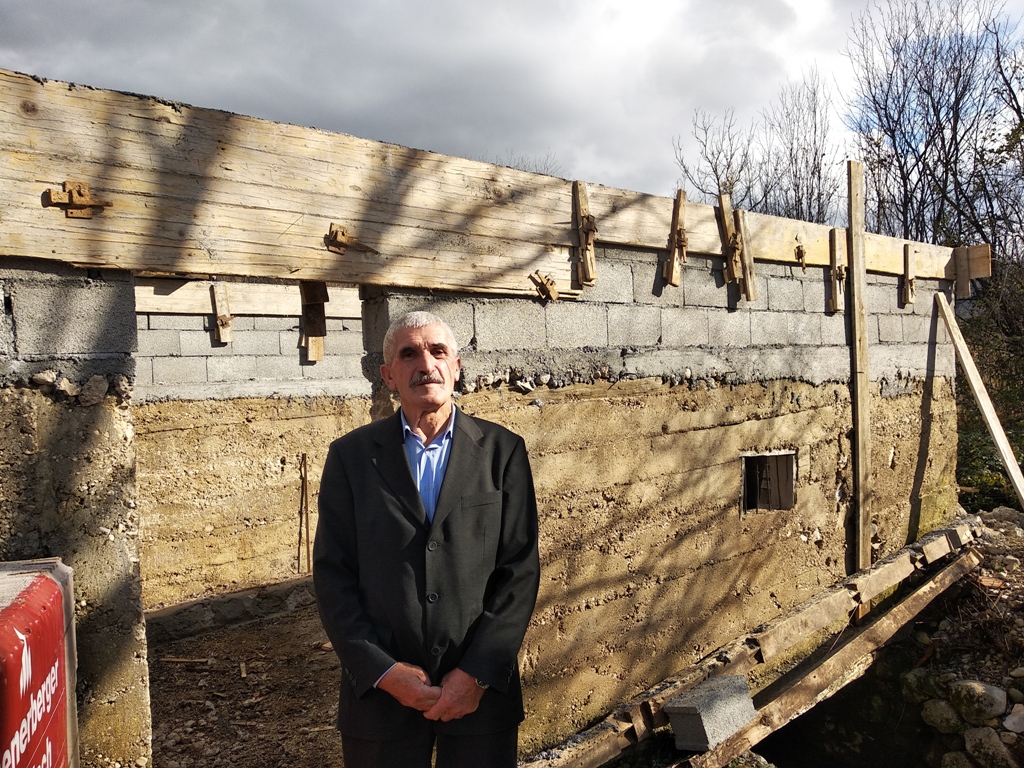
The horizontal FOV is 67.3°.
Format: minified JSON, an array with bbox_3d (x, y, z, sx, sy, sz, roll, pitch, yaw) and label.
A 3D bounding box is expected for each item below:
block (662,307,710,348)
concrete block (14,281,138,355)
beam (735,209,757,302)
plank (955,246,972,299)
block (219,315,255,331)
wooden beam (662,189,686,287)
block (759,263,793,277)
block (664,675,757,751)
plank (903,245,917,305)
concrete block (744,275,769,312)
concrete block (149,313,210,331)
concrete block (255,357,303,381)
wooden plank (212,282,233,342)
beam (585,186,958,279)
[{"bbox_3d":[0.861,-0.302,4.165,0.397,0.206,0.200,-3,2,-40],"label":"block"},{"bbox_3d":[-1.302,-0.185,2.275,0.315,0.195,0.195,-3,2,-40],"label":"concrete block"},{"bbox_3d":[1.307,-0.712,4.292,0.075,0.502,0.040,-12,6,-40],"label":"beam"},{"bbox_3d":[3.699,-0.911,6.307,0.045,0.410,0.110,-3,2,-40],"label":"plank"},{"bbox_3d":[-2.298,-0.523,6.163,0.400,0.200,0.200,-3,2,-41],"label":"block"},{"bbox_3d":[0.840,-0.749,3.956,0.065,0.490,0.040,7,-5,-40],"label":"wooden beam"},{"bbox_3d":[1.448,-0.728,4.608,0.390,0.190,0.195,-3,2,-40],"label":"block"},{"bbox_3d":[0.935,1.539,3.599,0.395,0.195,0.195,-6,-13,-43],"label":"block"},{"bbox_3d":[2.930,-0.807,5.665,0.095,0.435,0.033,5,-5,-40],"label":"plank"},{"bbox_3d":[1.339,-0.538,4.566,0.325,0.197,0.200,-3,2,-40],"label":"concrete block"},{"bbox_3d":[-2.673,-0.511,6.063,0.397,0.190,0.197,-3,0,-40],"label":"concrete block"},{"bbox_3d":[-2.026,-0.139,6.591,0.397,0.197,0.197,-3,0,-40],"label":"concrete block"},{"bbox_3d":[-2.224,-0.537,5.916,0.092,0.440,0.045,-9,6,-43],"label":"wooden plank"},{"bbox_3d":[2.002,-0.893,4.968,4.300,0.250,0.035,-3,2,-40],"label":"beam"}]

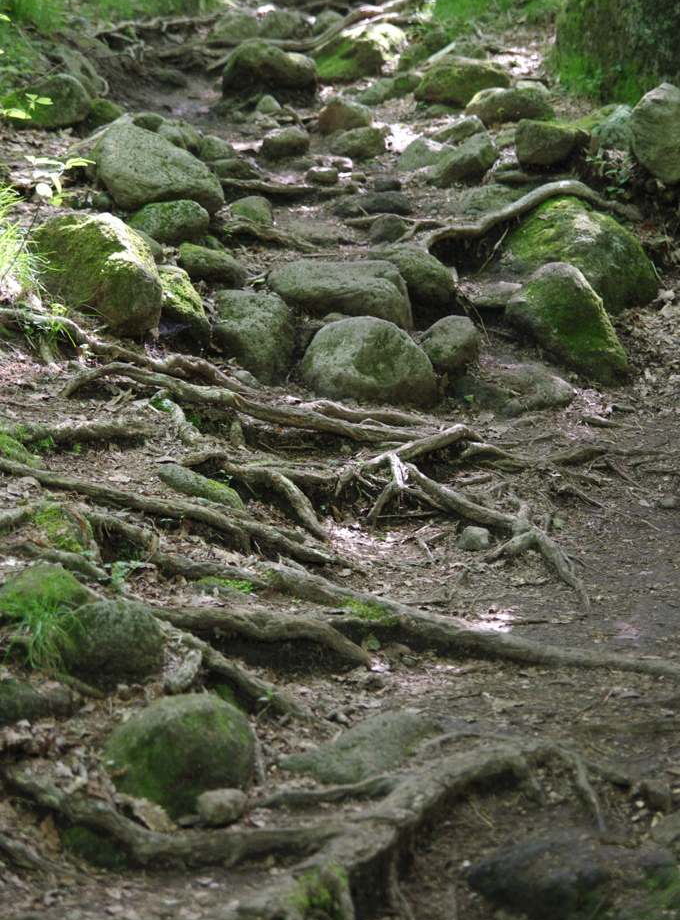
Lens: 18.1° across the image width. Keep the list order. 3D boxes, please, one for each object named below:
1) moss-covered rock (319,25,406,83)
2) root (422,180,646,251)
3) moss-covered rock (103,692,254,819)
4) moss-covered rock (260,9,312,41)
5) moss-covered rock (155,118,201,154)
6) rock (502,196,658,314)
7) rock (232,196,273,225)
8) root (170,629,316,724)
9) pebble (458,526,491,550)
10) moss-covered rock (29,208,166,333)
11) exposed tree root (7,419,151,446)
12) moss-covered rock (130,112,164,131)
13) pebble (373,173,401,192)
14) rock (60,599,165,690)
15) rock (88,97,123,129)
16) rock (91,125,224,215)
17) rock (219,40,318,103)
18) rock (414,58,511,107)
[{"bbox_3d":[0.129,-2.440,12.791,0.540,0.339,0.426,0,8,0],"label":"moss-covered rock"},{"bbox_3d":[0.718,-0.907,7.900,0.853,0.260,0.307,-4,11,-20],"label":"root"},{"bbox_3d":[-0.284,0.527,3.800,0.268,0.200,0.235,0,11,0],"label":"moss-covered rock"},{"bbox_3d":[-0.344,-2.791,13.717,0.335,0.223,0.265,0,8,0],"label":"moss-covered rock"},{"bbox_3d":[-0.837,-1.656,10.974,0.256,0.206,0.223,0,8,0],"label":"moss-covered rock"},{"bbox_3d":[0.830,-0.699,7.350,0.520,0.410,0.450,0,7,0],"label":"rock"},{"bbox_3d":[-0.412,-1.165,9.908,0.195,0.138,0.174,0,8,0],"label":"rock"},{"bbox_3d":[-0.262,0.581,5.721,0.500,0.180,0.120,7,10,40],"label":"root"},{"bbox_3d":[0.309,0.180,4.900,0.074,0.051,0.059,0,11,0],"label":"pebble"},{"bbox_3d":[-0.785,-0.607,6.900,0.421,0.376,0.370,0,11,0],"label":"moss-covered rock"},{"bbox_3d":[-0.924,-0.097,7.500,0.528,0.098,0.110,0,9,0],"label":"exposed tree root"},{"bbox_3d":[-1.090,-1.914,12.100,0.199,0.142,0.180,0,9,0],"label":"moss-covered rock"},{"bbox_3d":[0.199,-1.185,9.100,0.120,0.085,0.102,0,11,0],"label":"pebble"},{"bbox_3d":[-0.443,0.359,4.150,0.200,0.165,0.190,0,7,0],"label":"rock"},{"bbox_3d":[-1.348,-1.997,12.300,0.231,0.190,0.200,0,9,0],"label":"rock"},{"bbox_3d":[-0.750,-1.204,8.800,0.520,0.370,0.420,0,7,0],"label":"rock"},{"bbox_3d":[-0.437,-2.401,13.200,0.607,0.391,0.480,0,9,0],"label":"rock"},{"bbox_3d":[0.684,-2.097,11.900,0.530,0.270,0.420,0,7,0],"label":"rock"}]

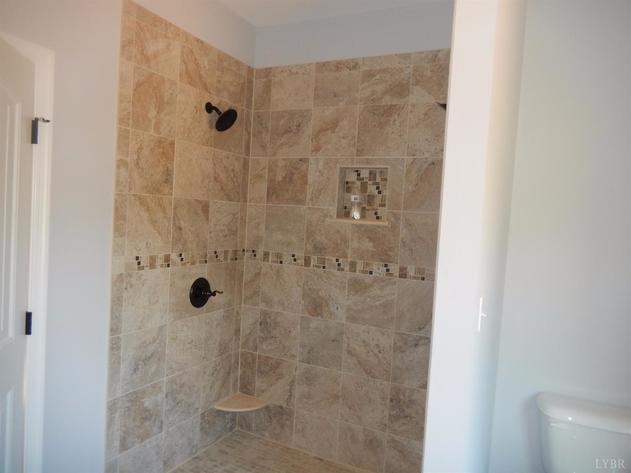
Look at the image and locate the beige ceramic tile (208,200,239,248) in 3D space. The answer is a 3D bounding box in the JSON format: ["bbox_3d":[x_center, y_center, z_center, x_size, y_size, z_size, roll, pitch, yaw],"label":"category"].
[{"bbox_3d":[-0.577,-0.063,2.890,0.012,0.304,0.303,4,2,26],"label":"beige ceramic tile"}]

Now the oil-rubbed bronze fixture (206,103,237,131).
[{"bbox_3d":[-0.540,-0.691,2.621,0.188,0.172,0.152,5,3,27],"label":"oil-rubbed bronze fixture"}]

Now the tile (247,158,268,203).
[{"bbox_3d":[-0.378,-0.368,3.042,0.145,0.302,0.010,5,3,26],"label":"tile"}]

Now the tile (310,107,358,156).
[{"bbox_3d":[0.116,-0.640,2.810,0.303,0.304,0.012,4,2,26],"label":"tile"}]

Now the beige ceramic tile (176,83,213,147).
[{"bbox_3d":[-0.677,-0.677,2.591,0.012,0.304,0.303,4,2,26],"label":"beige ceramic tile"}]

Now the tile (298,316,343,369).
[{"bbox_3d":[0.038,0.664,2.840,0.302,0.302,0.010,5,3,26],"label":"tile"}]

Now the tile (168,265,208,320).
[{"bbox_3d":[-0.734,0.325,2.630,0.012,0.297,0.303,4,2,26],"label":"tile"}]

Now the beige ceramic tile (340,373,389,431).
[{"bbox_3d":[0.295,0.990,2.717,0.302,0.302,0.010,5,3,27],"label":"beige ceramic tile"}]

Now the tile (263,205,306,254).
[{"bbox_3d":[-0.194,-0.046,2.946,0.302,0.302,0.010,5,3,26],"label":"tile"}]

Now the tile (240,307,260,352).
[{"bbox_3d":[-0.439,0.626,3.082,0.146,0.302,0.010,5,3,27],"label":"tile"}]

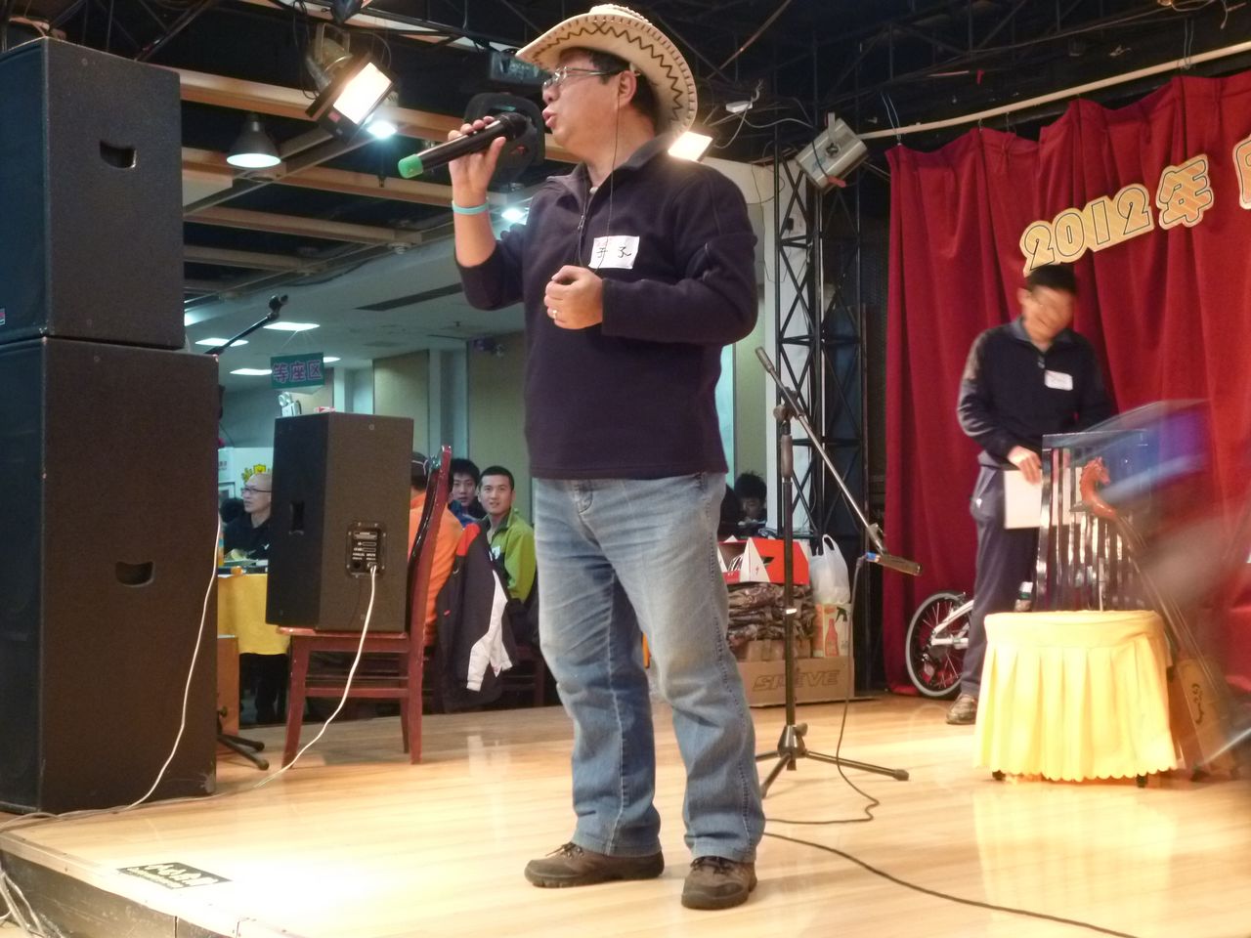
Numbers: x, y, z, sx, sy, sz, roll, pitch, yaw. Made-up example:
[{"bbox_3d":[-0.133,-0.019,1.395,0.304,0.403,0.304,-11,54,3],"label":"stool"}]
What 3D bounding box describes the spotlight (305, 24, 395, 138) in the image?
[{"bbox_3d":[-0.959,-1.325,5.900,0.310,0.330,0.250,43,14,30],"label":"spotlight"}]

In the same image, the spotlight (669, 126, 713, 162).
[{"bbox_3d":[0.273,-1.452,7.750,0.250,0.160,0.200,0,-42,-45],"label":"spotlight"}]

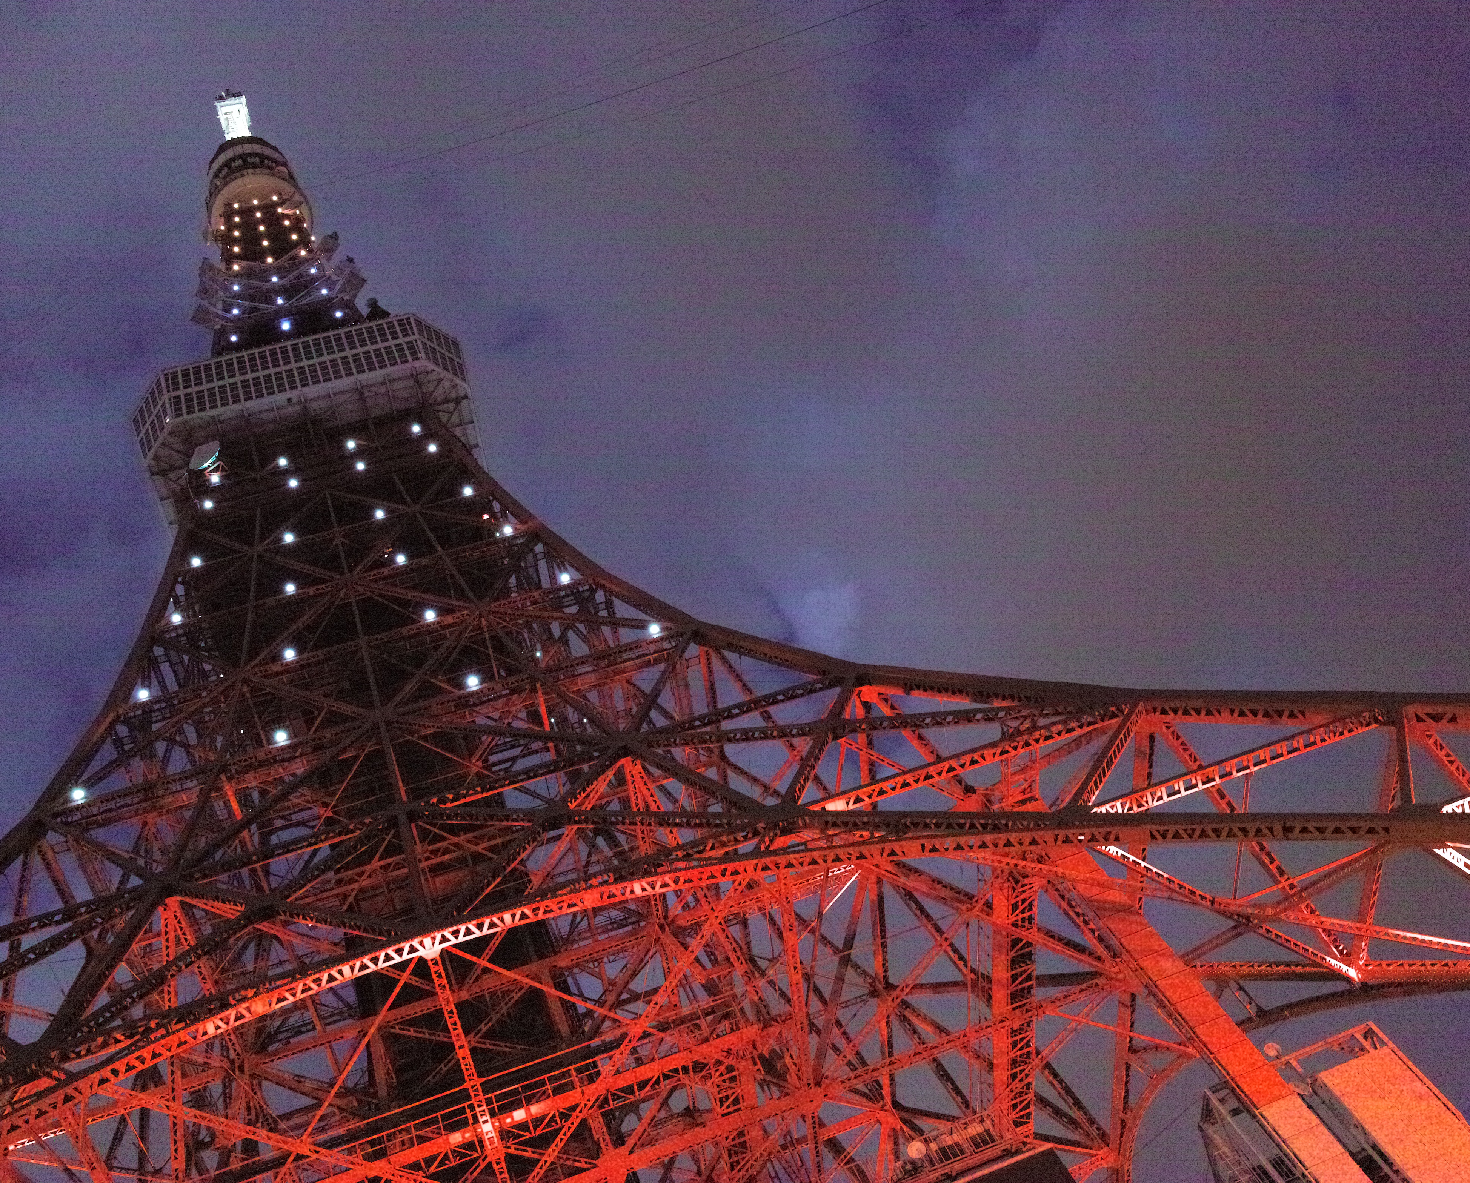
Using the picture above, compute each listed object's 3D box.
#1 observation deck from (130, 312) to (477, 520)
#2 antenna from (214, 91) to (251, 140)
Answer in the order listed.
[{"bbox_3d":[-37.325,-7.681,129.719,30.040,10.280,30.040,-16,-56,-14],"label":"observation deck"},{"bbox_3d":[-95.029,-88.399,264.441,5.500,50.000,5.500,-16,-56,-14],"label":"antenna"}]

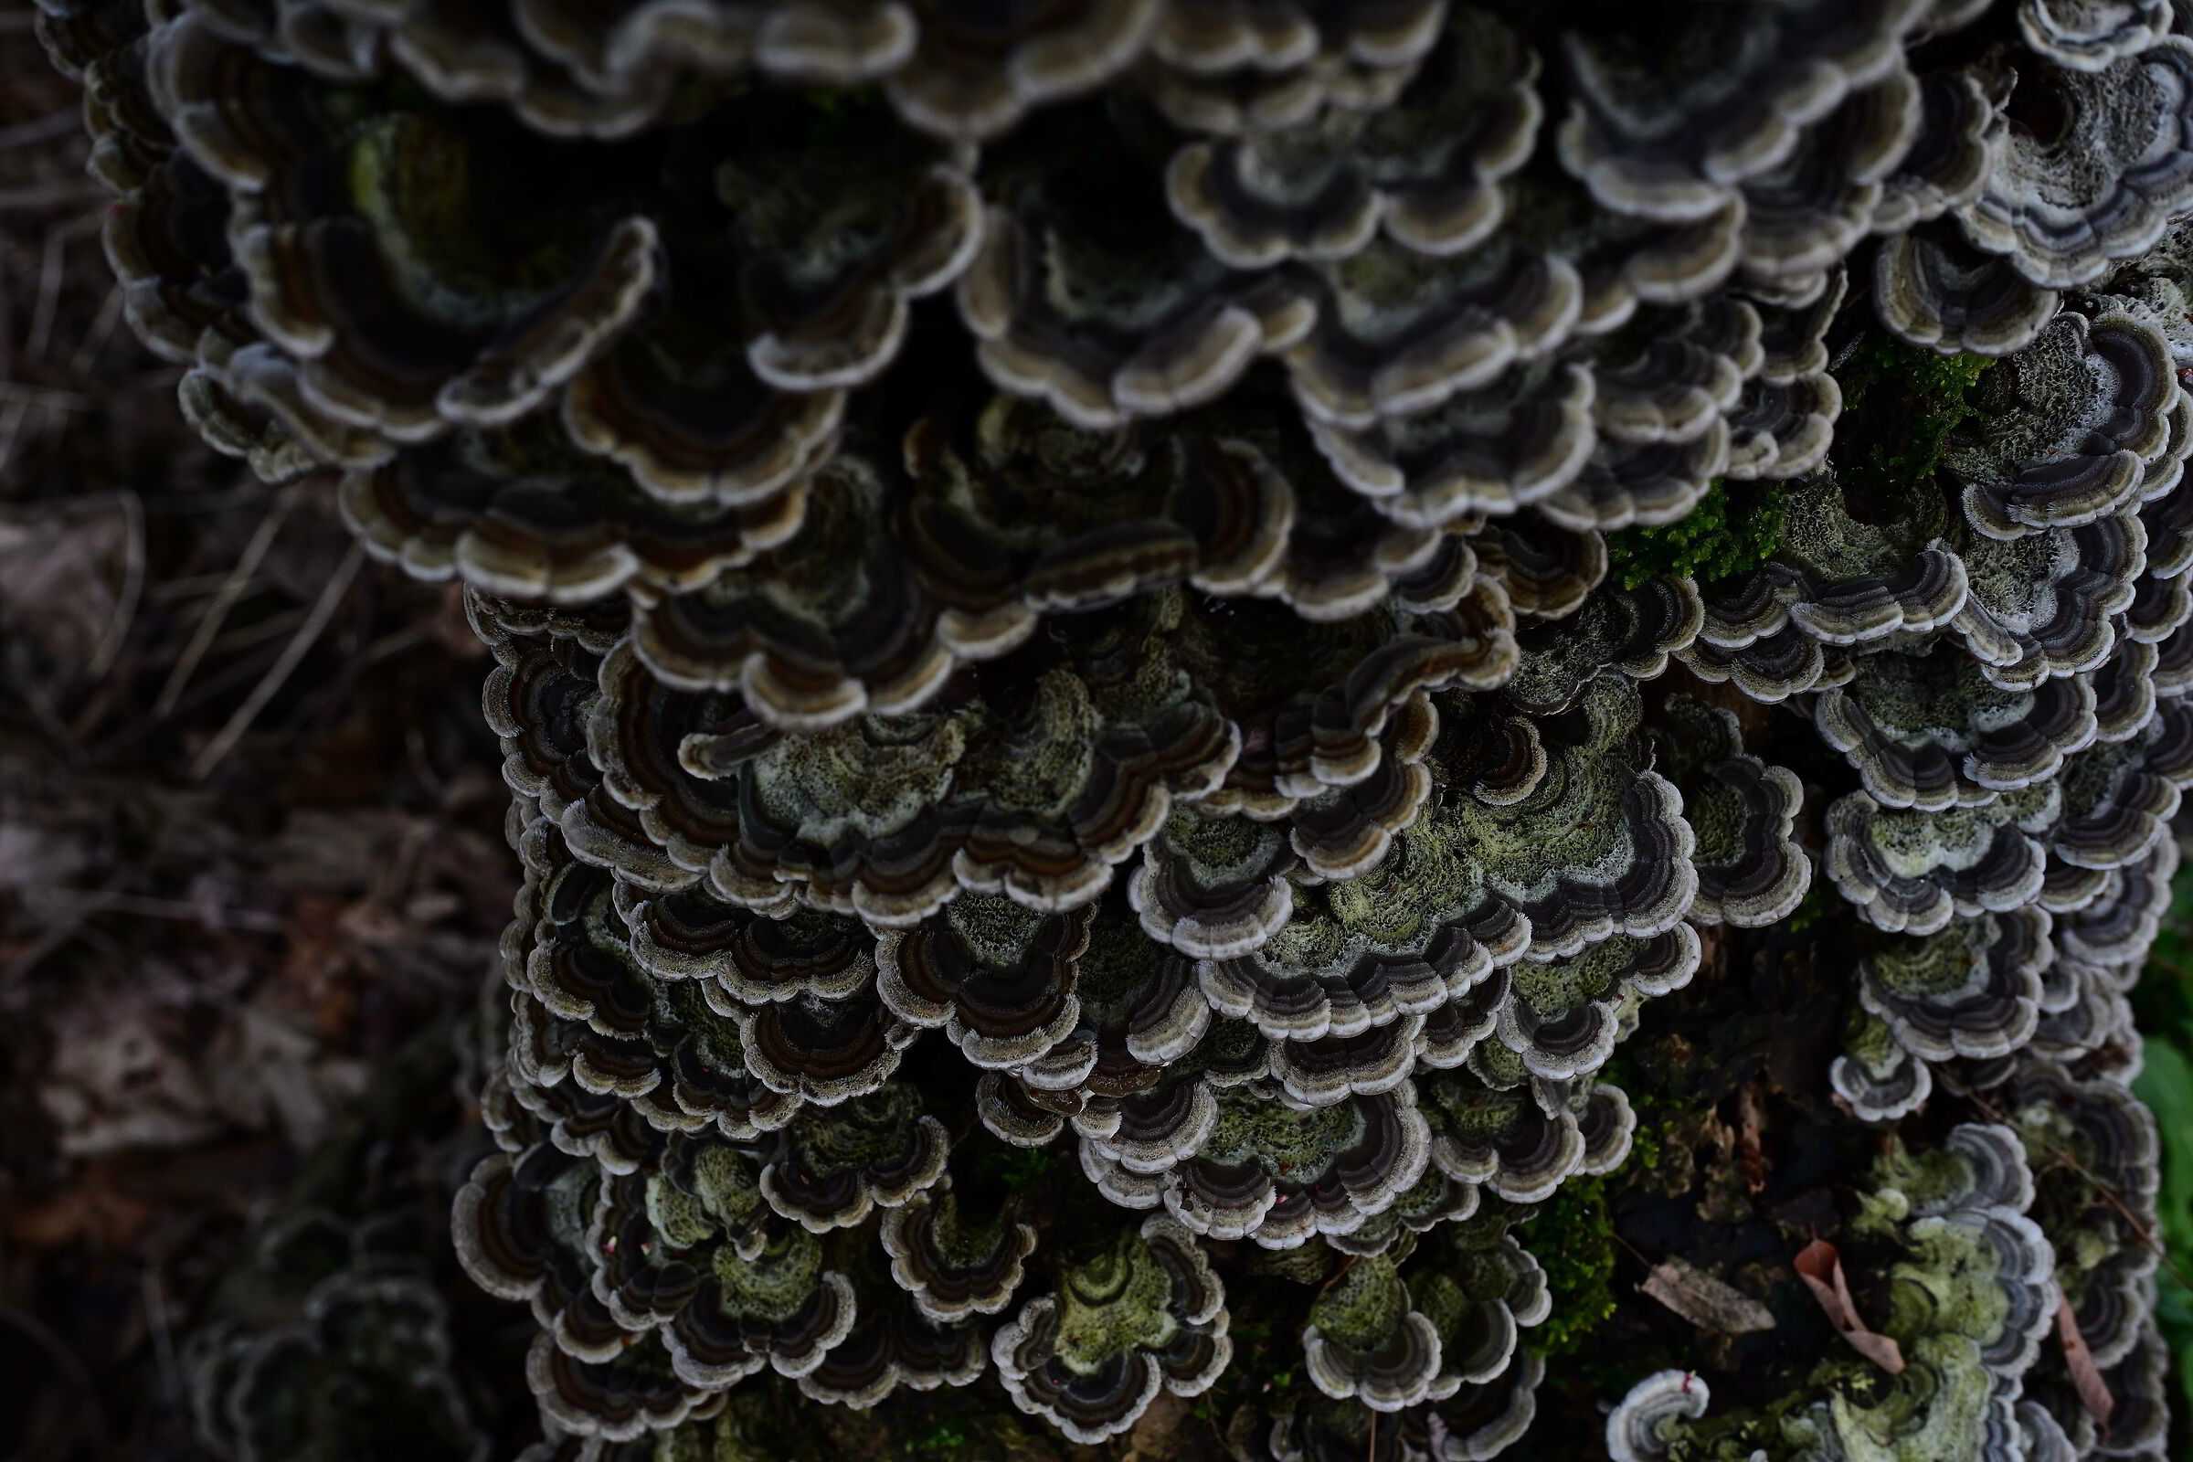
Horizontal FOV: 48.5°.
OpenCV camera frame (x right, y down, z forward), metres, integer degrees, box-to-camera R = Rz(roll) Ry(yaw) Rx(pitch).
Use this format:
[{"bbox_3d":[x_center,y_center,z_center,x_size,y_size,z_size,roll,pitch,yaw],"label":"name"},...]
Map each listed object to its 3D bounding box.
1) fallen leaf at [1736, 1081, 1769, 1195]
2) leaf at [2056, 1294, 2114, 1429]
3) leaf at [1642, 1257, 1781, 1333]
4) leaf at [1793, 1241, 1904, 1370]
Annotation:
[{"bbox_3d":[0.170,0.105,0.630,0.007,0.005,0.028,-5,84,-3],"label":"fallen leaf"},{"bbox_3d":[0.264,0.169,0.650,0.009,0.006,0.035,-15,81,-12],"label":"leaf"},{"bbox_3d":[0.159,0.148,0.630,0.035,0.005,0.013,15,73,5],"label":"leaf"},{"bbox_3d":[0.196,0.149,0.630,0.013,0.009,0.040,-29,75,-9],"label":"leaf"}]

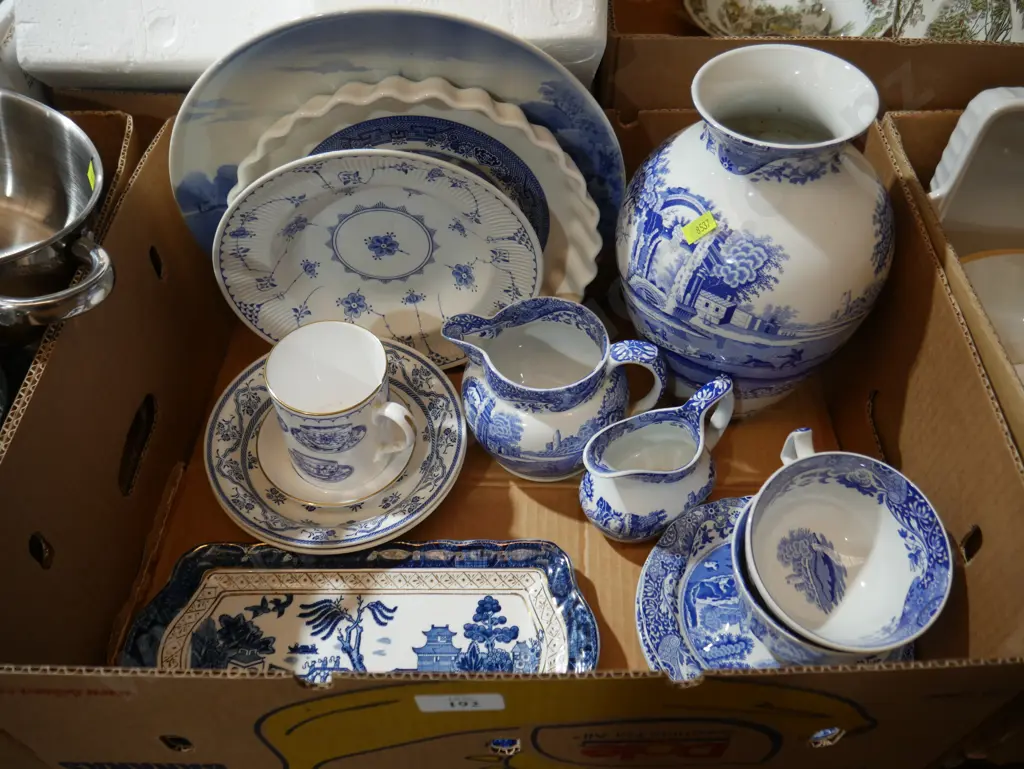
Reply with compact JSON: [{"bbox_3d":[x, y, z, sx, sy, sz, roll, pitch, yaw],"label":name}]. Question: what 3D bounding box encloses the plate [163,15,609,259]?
[{"bbox_3d":[-0.075,-0.130,0.577,0.303,0.303,0.032,0,57,0],"label":"plate"}]

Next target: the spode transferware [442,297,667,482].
[{"bbox_3d":[0.030,0.007,0.590,0.153,0.119,0.116,4,53,3],"label":"spode transferware"}]

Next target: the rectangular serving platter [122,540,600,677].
[{"bbox_3d":[-0.093,0.175,0.522,0.298,0.026,0.159,0,53,0],"label":"rectangular serving platter"}]

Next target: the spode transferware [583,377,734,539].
[{"bbox_3d":[0.099,0.051,0.579,0.122,0.086,0.078,-25,57,-18],"label":"spode transferware"}]

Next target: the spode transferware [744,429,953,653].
[{"bbox_3d":[0.190,0.091,0.498,0.109,0.068,0.132,-13,72,4],"label":"spode transferware"}]

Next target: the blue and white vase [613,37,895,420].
[{"bbox_3d":[0.169,-0.093,0.586,0.187,0.246,0.187,-2,52,2],"label":"blue and white vase"}]

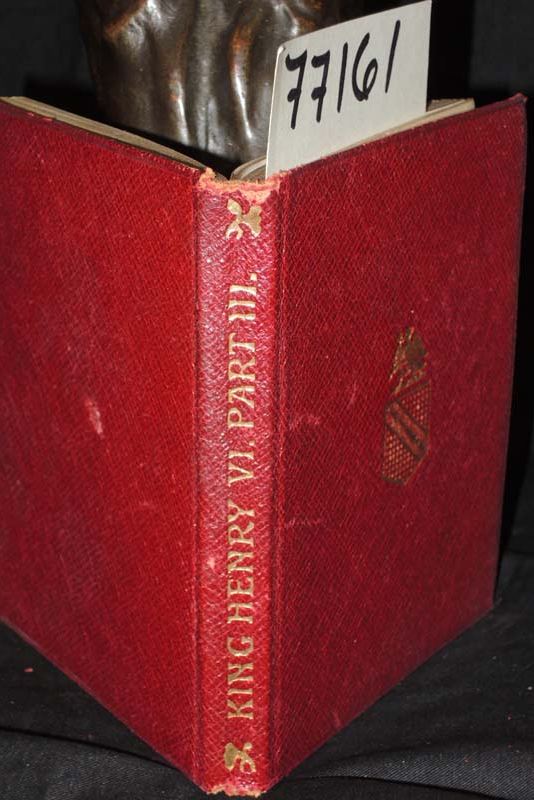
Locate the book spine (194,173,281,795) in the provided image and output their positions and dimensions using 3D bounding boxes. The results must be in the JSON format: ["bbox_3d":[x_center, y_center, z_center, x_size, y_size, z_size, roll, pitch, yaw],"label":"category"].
[{"bbox_3d":[-0.006,0.019,0.355,0.017,0.132,0.008,1,19,0],"label":"book spine"}]

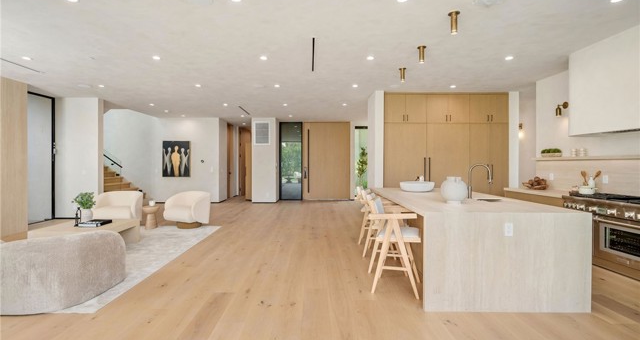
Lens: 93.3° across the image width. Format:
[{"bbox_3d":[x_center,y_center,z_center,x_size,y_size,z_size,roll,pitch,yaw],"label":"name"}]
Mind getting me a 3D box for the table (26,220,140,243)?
[{"bbox_3d":[-3.676,1.060,4.792,1.040,0.385,0.970,0,1,-1],"label":"table"}]

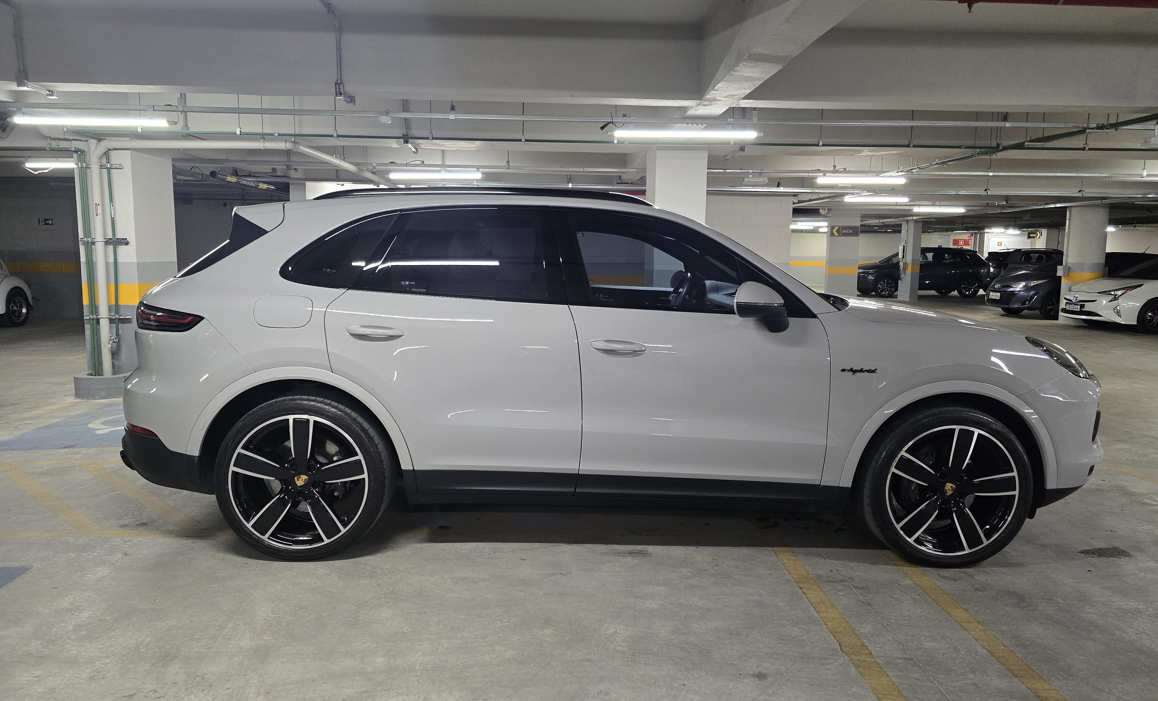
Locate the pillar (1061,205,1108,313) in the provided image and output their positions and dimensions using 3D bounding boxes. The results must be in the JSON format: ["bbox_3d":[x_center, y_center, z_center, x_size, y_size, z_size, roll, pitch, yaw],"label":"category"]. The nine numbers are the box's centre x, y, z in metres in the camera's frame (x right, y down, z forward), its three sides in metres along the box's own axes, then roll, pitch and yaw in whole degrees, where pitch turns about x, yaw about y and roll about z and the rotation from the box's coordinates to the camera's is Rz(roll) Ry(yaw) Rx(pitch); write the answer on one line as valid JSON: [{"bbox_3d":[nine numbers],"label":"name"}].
[{"bbox_3d":[10.532,-1.797,16.050,0.700,2.420,0.700,1,8,-2],"label":"pillar"}]

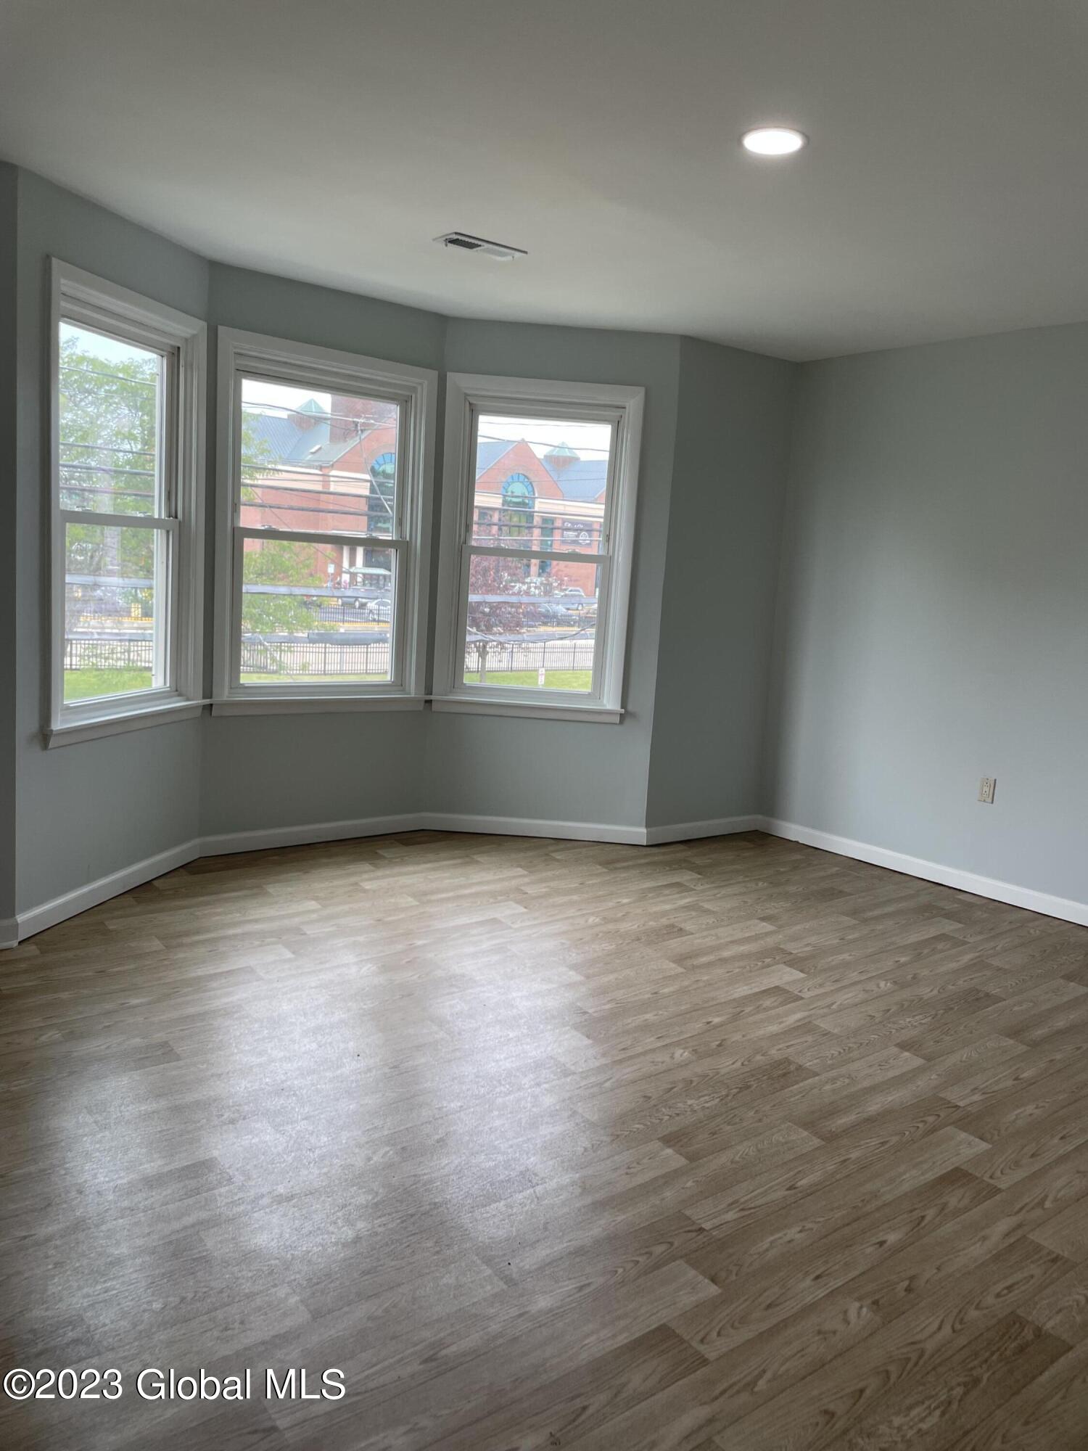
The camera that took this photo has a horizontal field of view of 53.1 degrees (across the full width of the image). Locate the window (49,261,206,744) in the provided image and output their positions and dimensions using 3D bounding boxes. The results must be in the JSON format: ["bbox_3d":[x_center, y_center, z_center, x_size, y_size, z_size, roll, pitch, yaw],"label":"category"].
[{"bbox_3d":[-1.537,-0.761,4.015,0.100,1.580,0.928,6,8,13],"label":"window"}]

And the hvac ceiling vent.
[{"bbox_3d":[-0.225,-1.700,3.891,0.305,0.020,0.152,-3,10,-38],"label":"hvac ceiling vent"}]

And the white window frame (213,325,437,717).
[{"bbox_3d":[-0.970,-0.843,4.851,1.050,1.580,0.100,-3,10,-38],"label":"white window frame"}]

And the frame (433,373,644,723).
[{"bbox_3d":[-0.037,-0.835,5.210,0.913,1.580,0.100,4,8,0],"label":"frame"}]

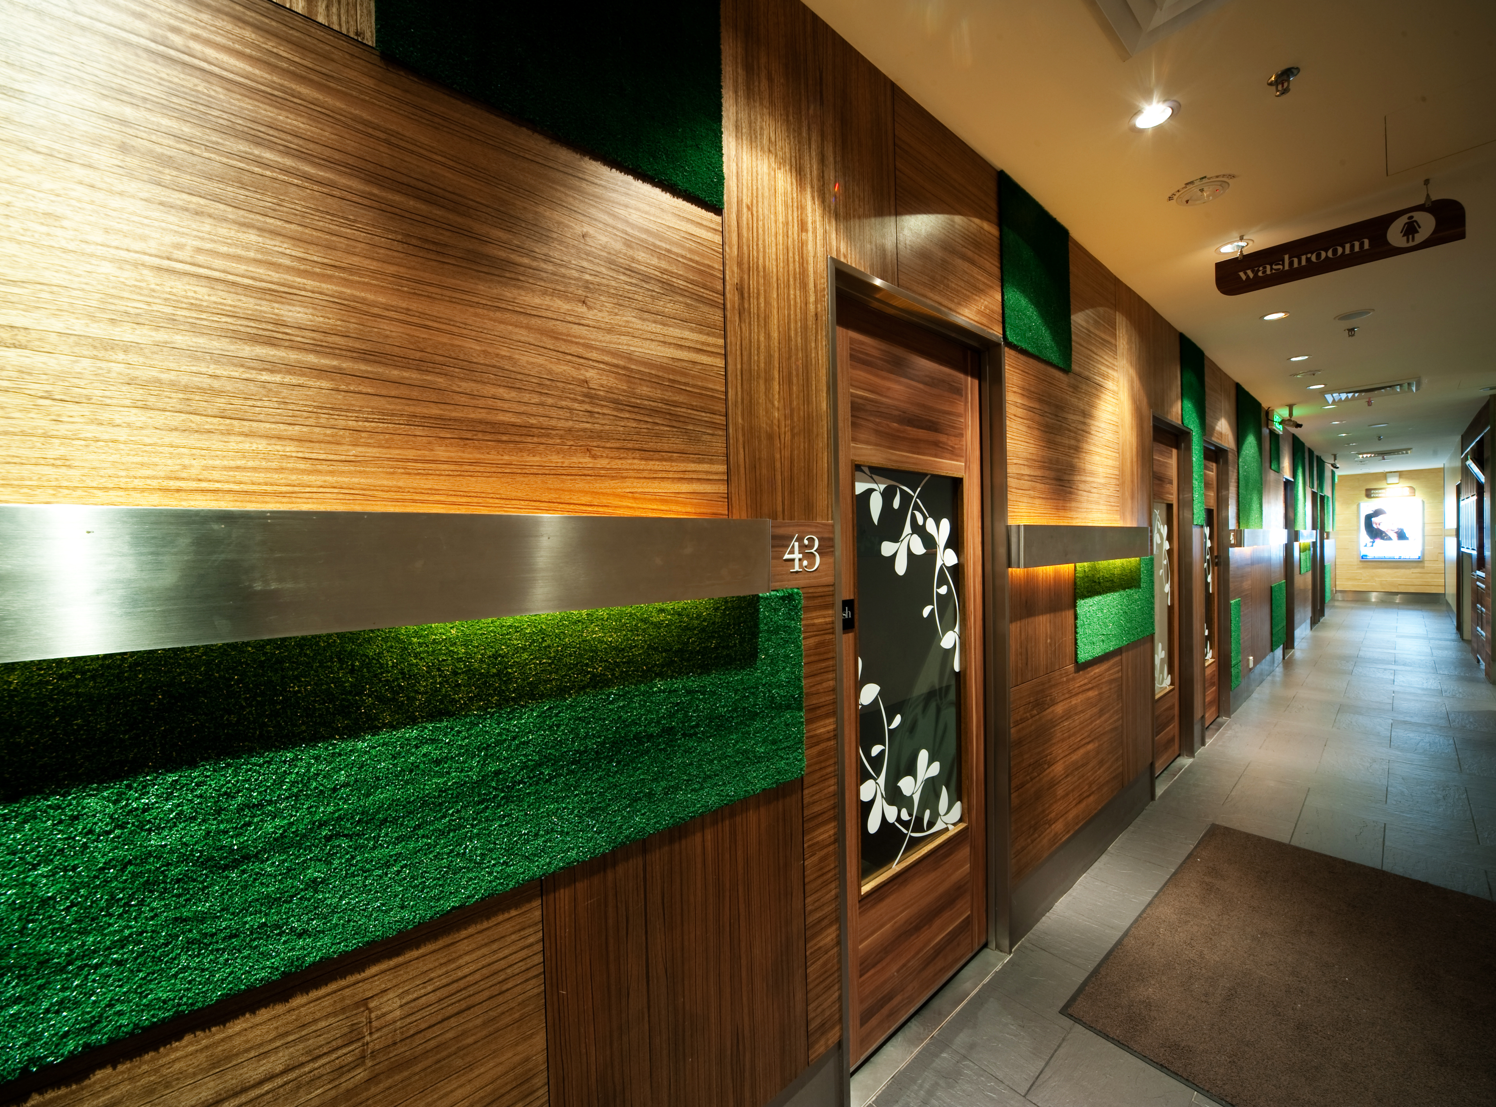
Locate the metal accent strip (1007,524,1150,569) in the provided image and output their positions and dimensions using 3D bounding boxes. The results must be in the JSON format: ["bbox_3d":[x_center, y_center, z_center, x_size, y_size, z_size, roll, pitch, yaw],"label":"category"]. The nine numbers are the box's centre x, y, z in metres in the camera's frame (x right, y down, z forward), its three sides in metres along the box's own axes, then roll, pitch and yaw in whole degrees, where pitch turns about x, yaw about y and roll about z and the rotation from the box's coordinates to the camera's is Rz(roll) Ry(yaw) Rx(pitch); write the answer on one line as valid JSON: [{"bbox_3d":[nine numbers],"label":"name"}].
[{"bbox_3d":[1.526,-0.042,2.455,1.495,0.151,0.050,-2,1,-40],"label":"metal accent strip"}]

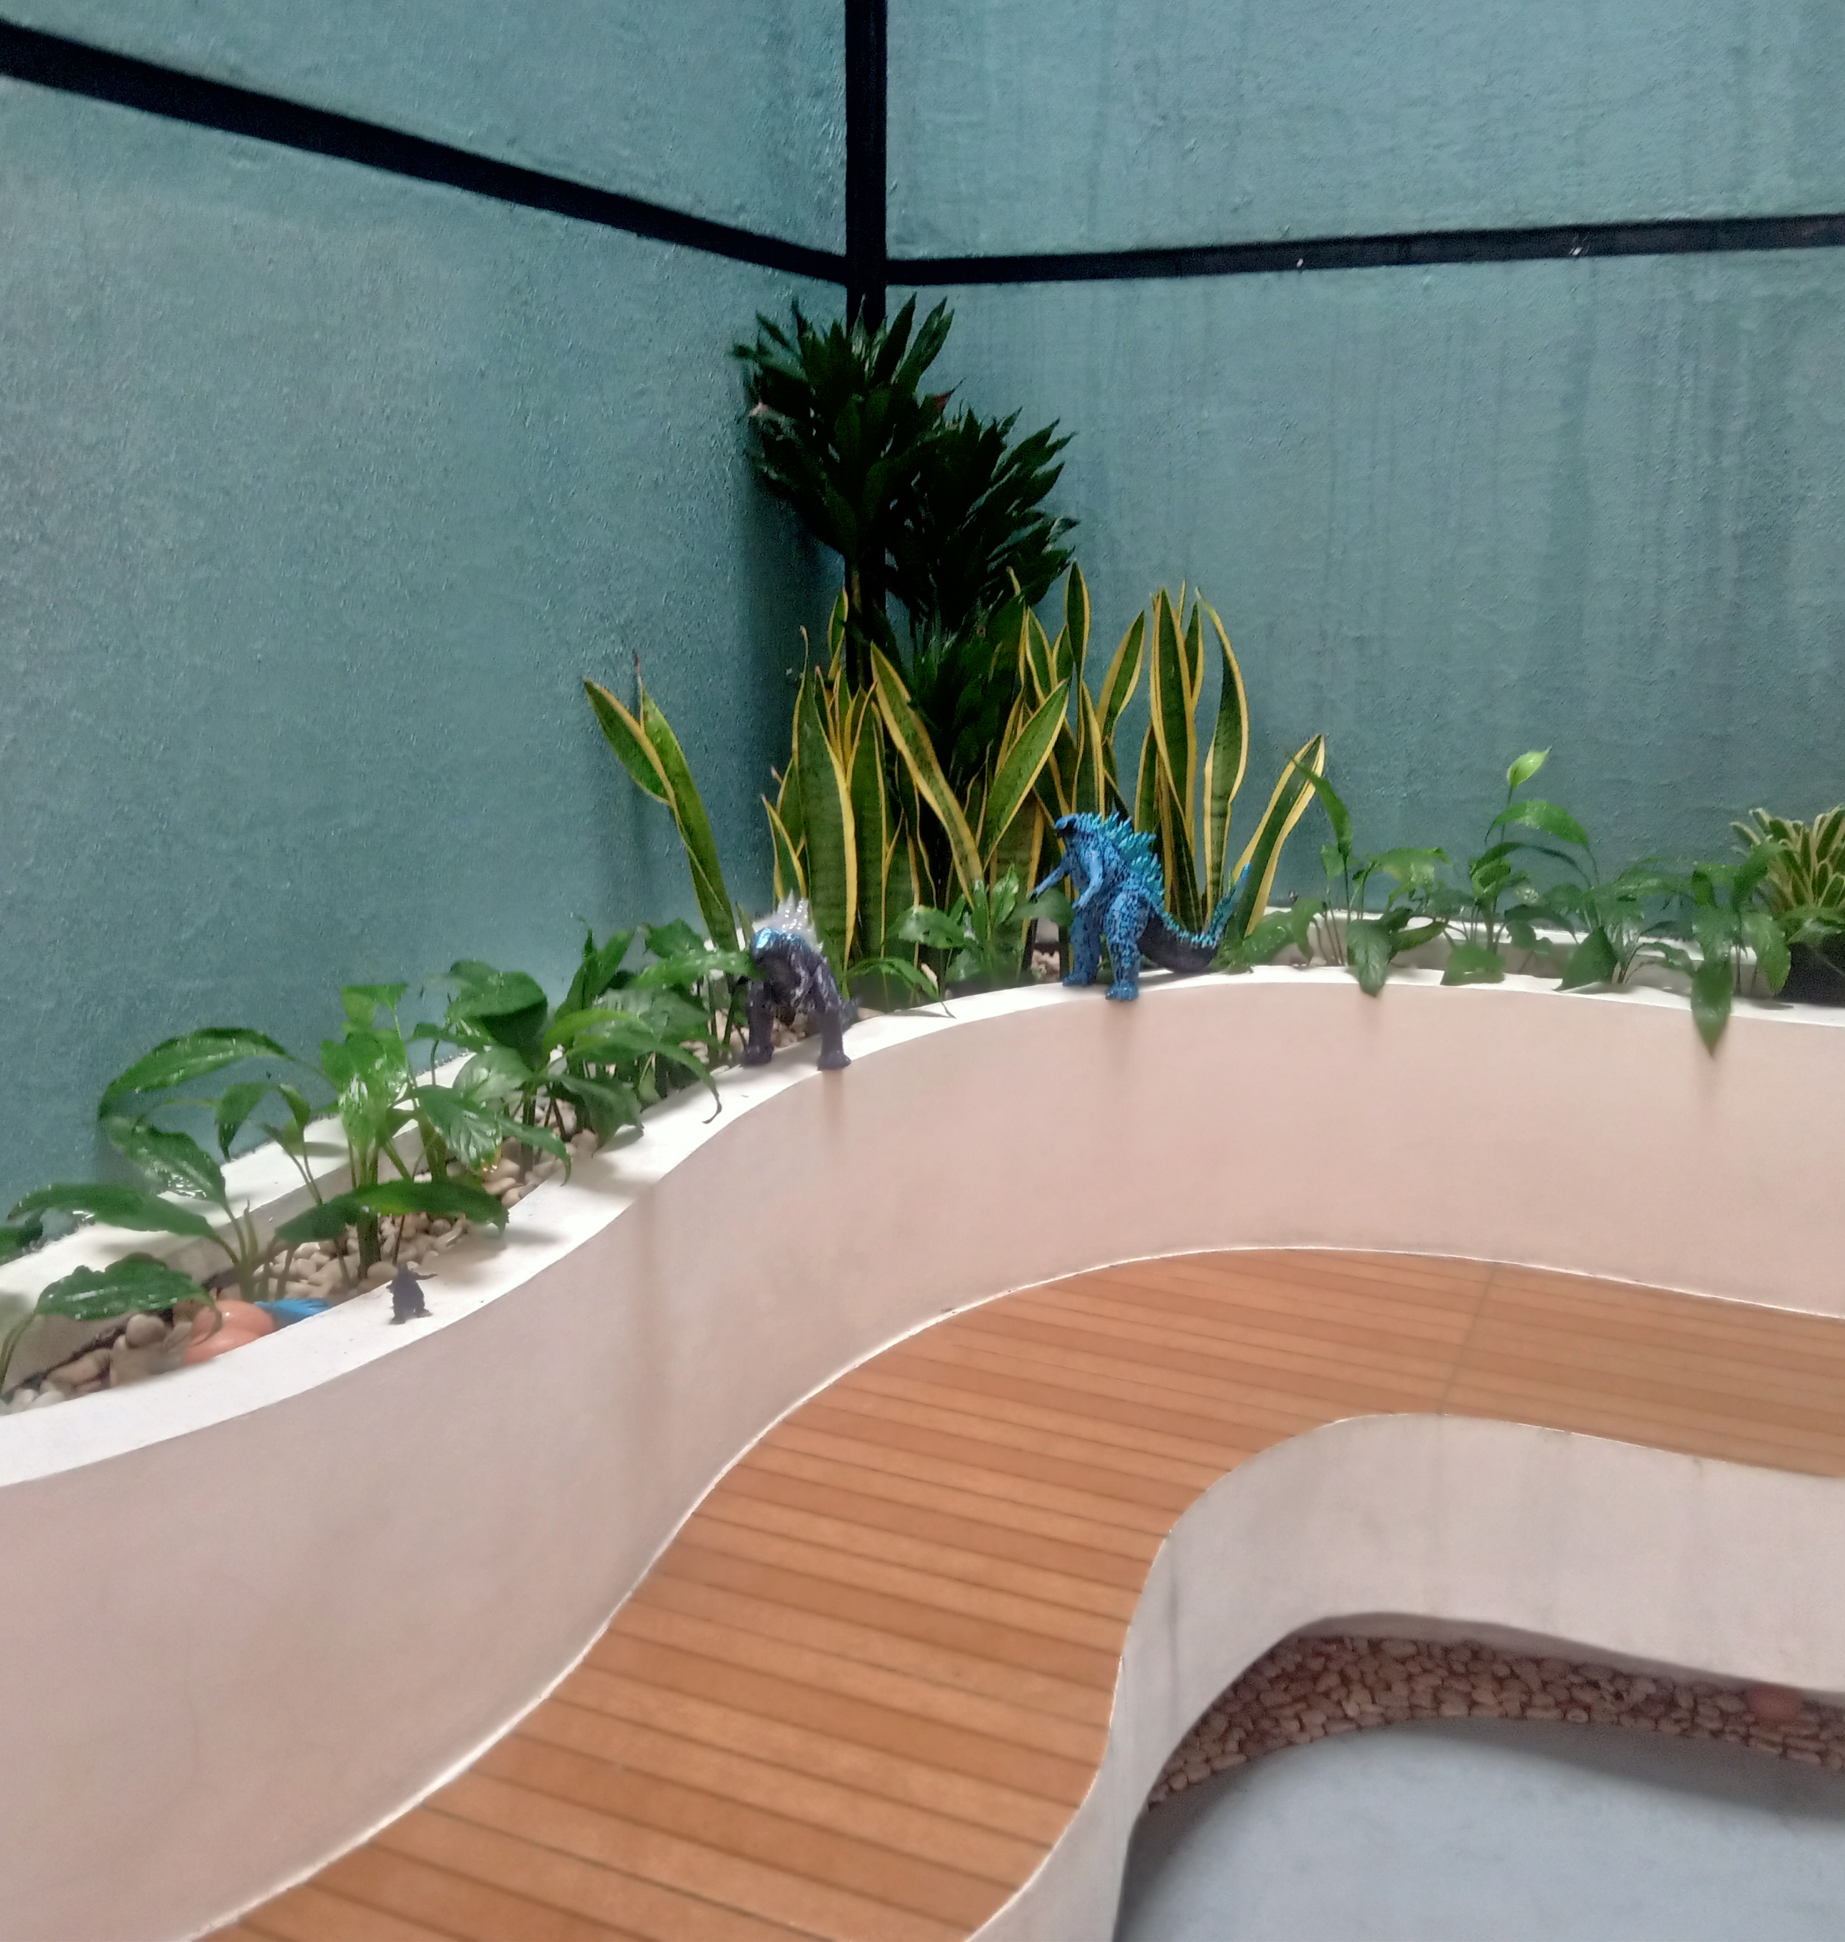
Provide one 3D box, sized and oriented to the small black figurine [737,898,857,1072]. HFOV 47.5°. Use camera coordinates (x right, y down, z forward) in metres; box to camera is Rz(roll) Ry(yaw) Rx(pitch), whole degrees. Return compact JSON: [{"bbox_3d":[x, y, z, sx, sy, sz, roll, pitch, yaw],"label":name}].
[{"bbox_3d":[-0.129,0.010,2.330,0.115,0.175,0.180,7,16,26],"label":"small black figurine"}]

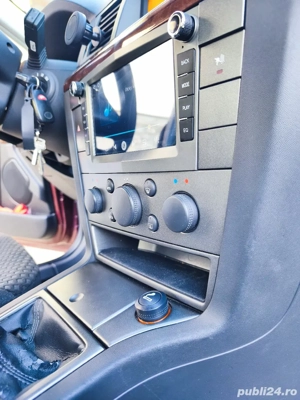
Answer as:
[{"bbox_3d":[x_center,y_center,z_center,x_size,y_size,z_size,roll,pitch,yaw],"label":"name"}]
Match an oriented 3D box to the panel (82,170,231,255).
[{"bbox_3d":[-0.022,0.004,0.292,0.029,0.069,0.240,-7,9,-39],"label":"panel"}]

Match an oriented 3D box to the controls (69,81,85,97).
[{"bbox_3d":[-0.098,-0.149,0.360,0.013,0.019,0.019,-7,9,-39],"label":"controls"}]

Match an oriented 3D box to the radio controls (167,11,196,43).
[{"bbox_3d":[0.026,-0.138,0.213,0.013,0.019,0.019,-7,9,-39],"label":"radio controls"}]

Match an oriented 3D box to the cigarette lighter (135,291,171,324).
[{"bbox_3d":[0.003,0.098,0.244,0.031,0.014,0.031,-11,14,3],"label":"cigarette lighter"}]

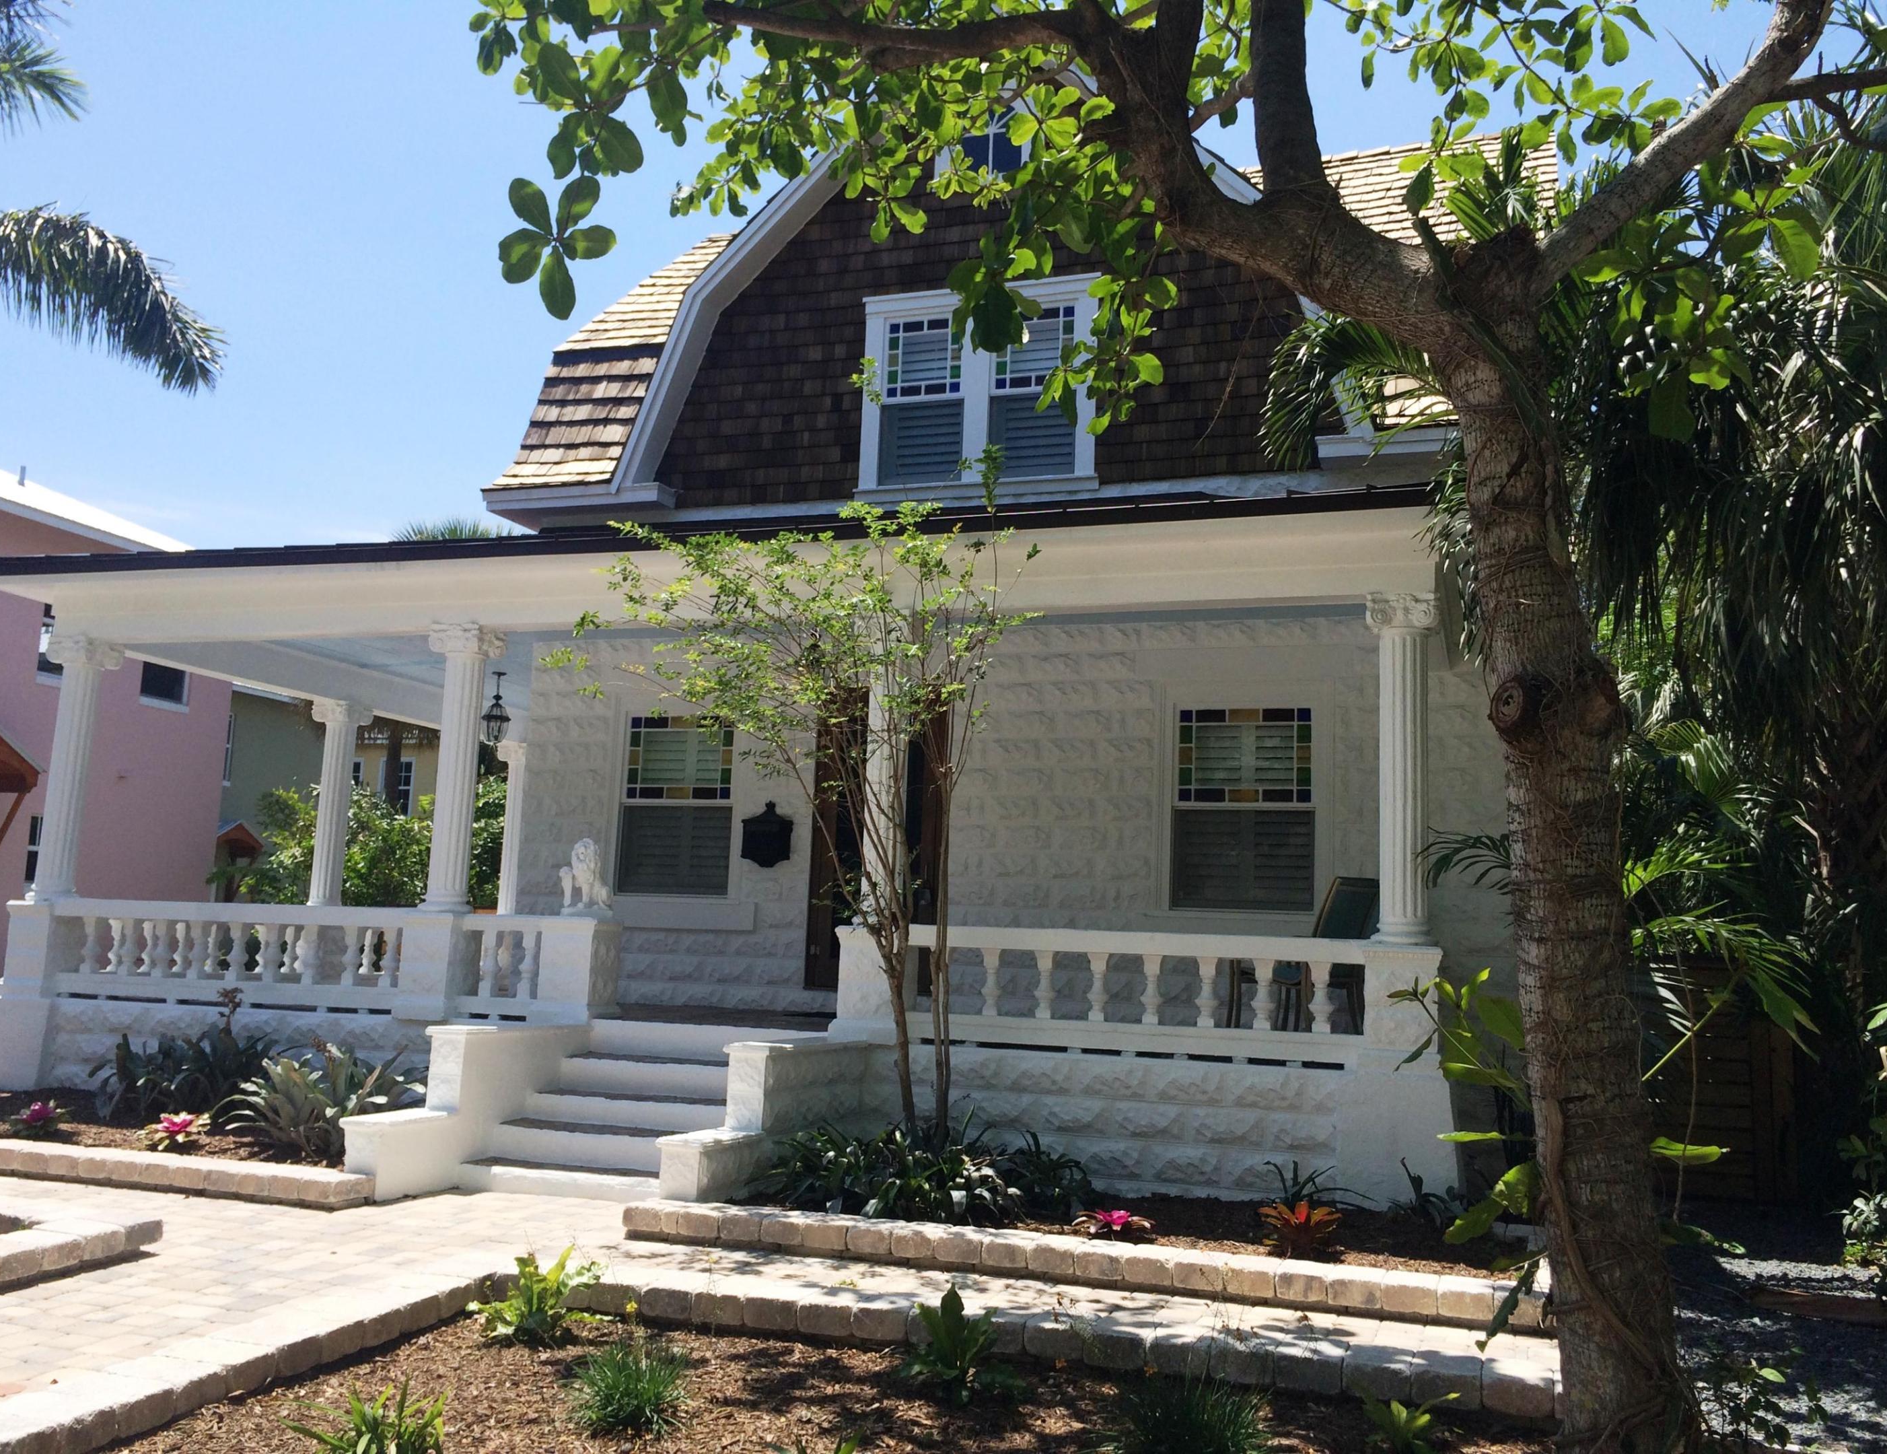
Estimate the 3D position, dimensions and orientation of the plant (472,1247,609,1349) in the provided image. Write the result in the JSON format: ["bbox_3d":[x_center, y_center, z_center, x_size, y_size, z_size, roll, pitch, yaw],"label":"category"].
[{"bbox_3d":[-1.343,1.861,5.358,0.440,0.269,0.418,4,-8,-13],"label":"plant"}]

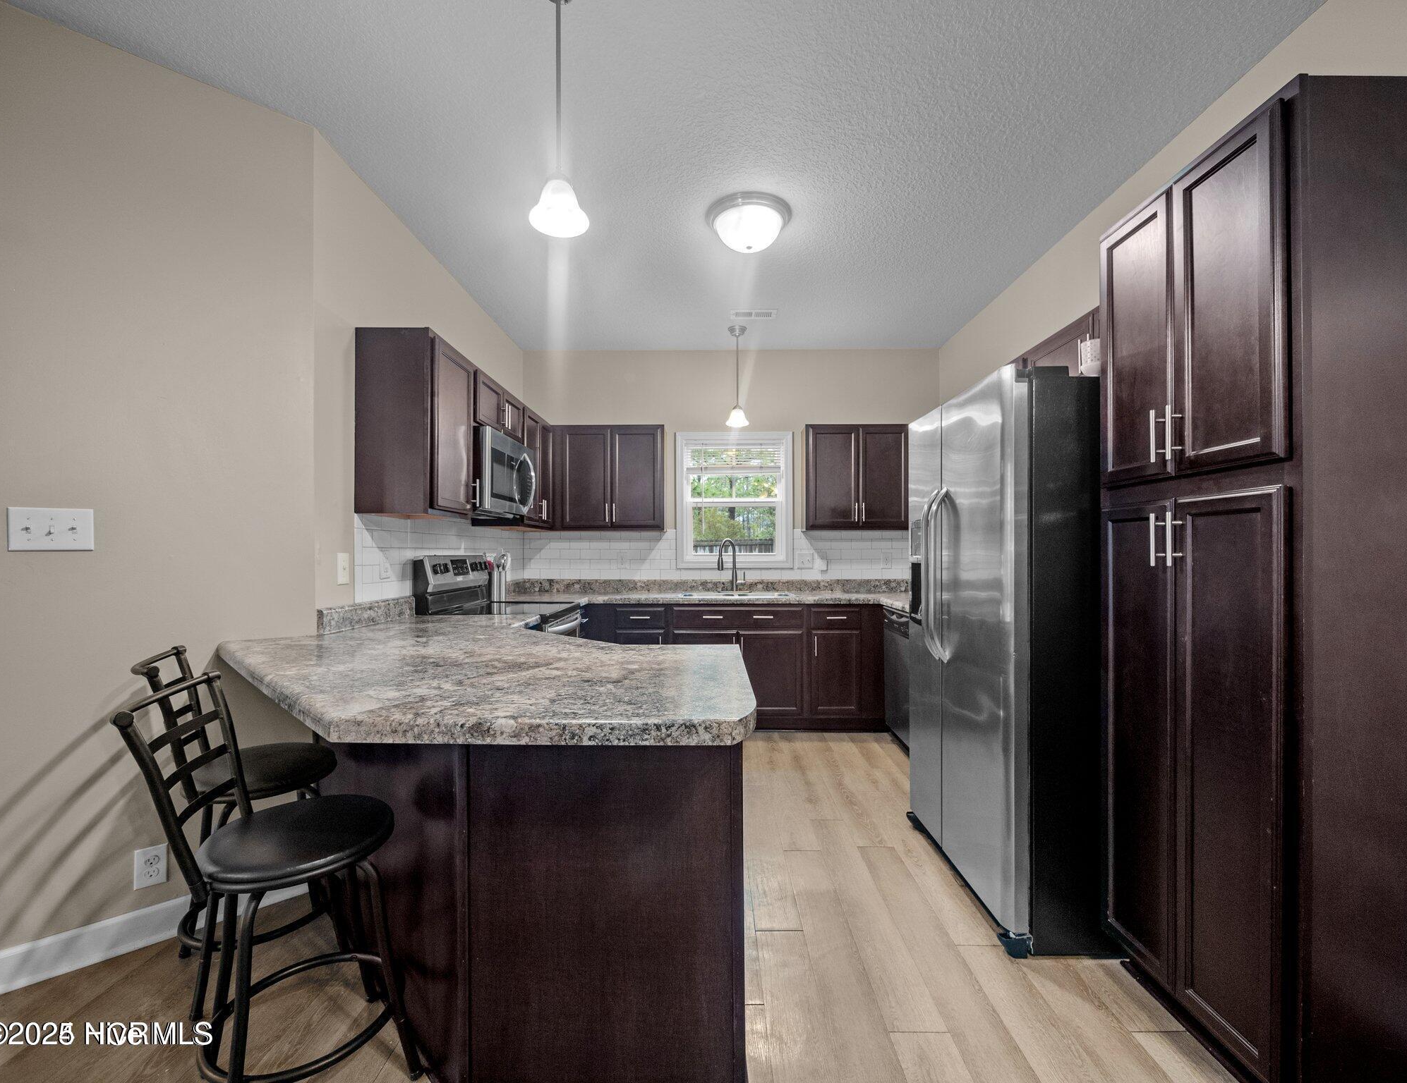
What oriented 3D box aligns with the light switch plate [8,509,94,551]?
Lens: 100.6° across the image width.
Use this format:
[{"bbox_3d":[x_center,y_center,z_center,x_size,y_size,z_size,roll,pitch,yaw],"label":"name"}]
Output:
[{"bbox_3d":[-1.863,-0.033,1.673,0.165,0.119,0.011,1,-1,-43],"label":"light switch plate"}]

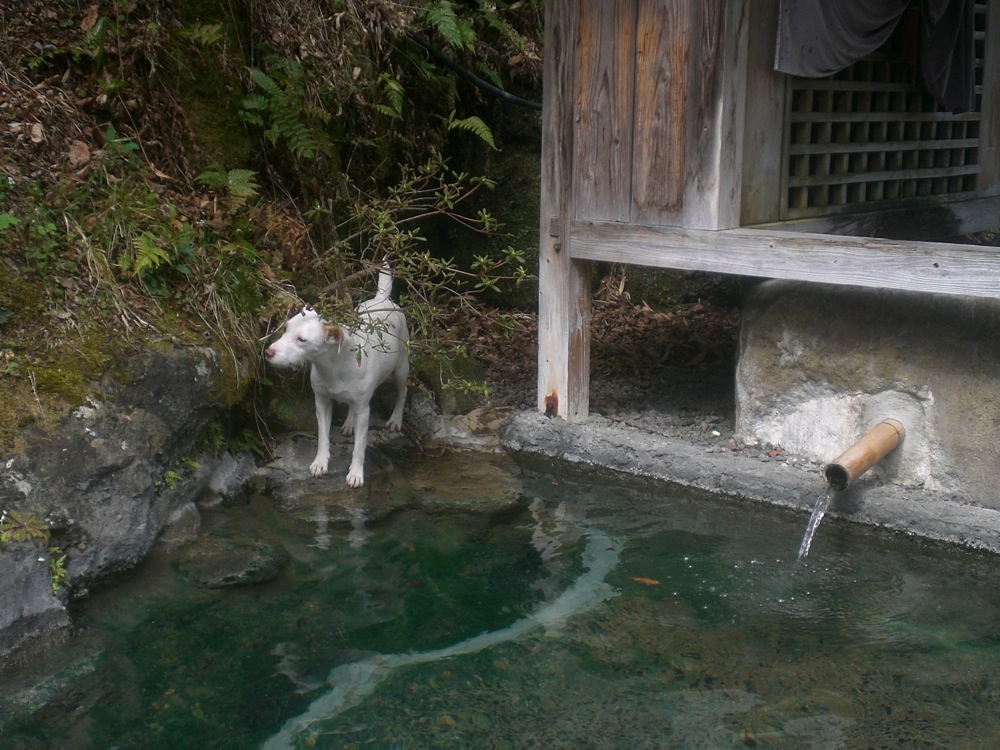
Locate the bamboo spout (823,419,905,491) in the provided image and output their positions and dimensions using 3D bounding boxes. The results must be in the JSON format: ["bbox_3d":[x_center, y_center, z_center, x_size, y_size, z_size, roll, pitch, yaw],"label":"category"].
[{"bbox_3d":[0.877,0.190,3.519,0.069,0.069,0.318,9,24,38],"label":"bamboo spout"}]

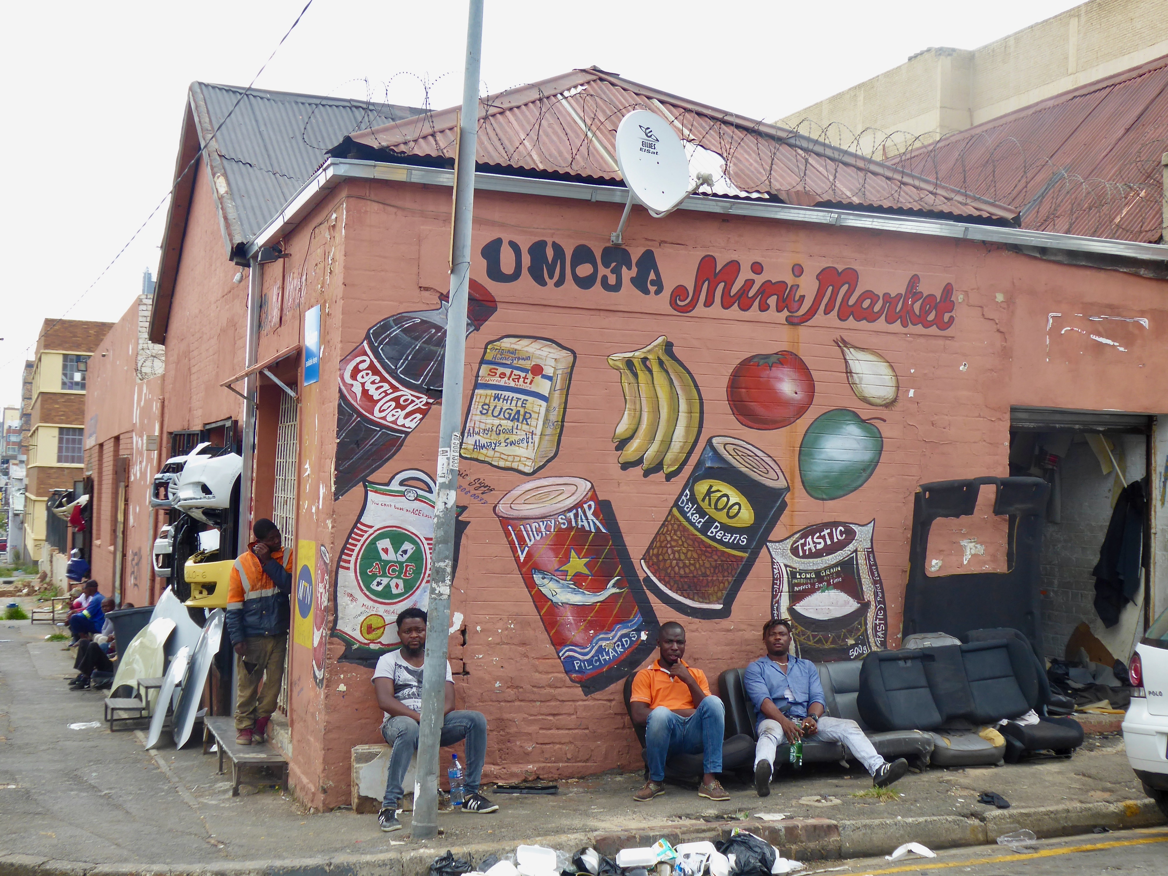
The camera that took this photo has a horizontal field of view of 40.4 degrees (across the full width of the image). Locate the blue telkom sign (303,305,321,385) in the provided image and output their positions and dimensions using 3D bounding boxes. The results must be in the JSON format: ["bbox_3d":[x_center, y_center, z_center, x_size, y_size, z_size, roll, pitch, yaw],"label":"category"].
[{"bbox_3d":[-1.793,-0.602,10.386,0.031,0.515,0.556,2,-3,-20],"label":"blue telkom sign"}]

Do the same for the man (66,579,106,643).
[{"bbox_3d":[-8.255,2.906,26.300,0.750,1.080,0.500,3,-3,-26],"label":"man"}]

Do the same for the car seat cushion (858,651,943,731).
[{"bbox_3d":[2.029,1.625,10.174,0.505,0.536,0.175,-5,-19,-13],"label":"car seat cushion"}]

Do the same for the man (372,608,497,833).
[{"bbox_3d":[-0.856,1.599,9.153,0.721,1.184,0.783,2,-3,-8],"label":"man"}]

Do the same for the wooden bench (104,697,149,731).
[{"bbox_3d":[-4.158,2.521,14.459,0.340,0.206,0.824,2,-3,-20],"label":"wooden bench"}]

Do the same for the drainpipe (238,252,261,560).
[{"bbox_3d":[-2.715,0.535,12.689,0.093,3.966,0.103,2,-3,-20],"label":"drainpipe"}]

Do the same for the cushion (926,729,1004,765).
[{"bbox_3d":[2.381,1.951,10.105,0.484,0.175,0.494,-1,3,-4],"label":"cushion"}]

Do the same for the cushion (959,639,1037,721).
[{"bbox_3d":[2.730,1.608,10.485,0.484,0.536,0.175,-5,-19,-13],"label":"cushion"}]

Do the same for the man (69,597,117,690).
[{"bbox_3d":[-5.769,2.458,18.900,0.820,1.060,0.520,3,-3,-31],"label":"man"}]

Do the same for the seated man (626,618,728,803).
[{"bbox_3d":[0.561,1.622,9.489,0.567,1.004,0.855,2,-3,-7],"label":"seated man"}]

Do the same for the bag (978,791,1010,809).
[{"bbox_3d":[2.251,1.987,8.744,0.185,0.077,0.154,2,-3,-5],"label":"bag"}]

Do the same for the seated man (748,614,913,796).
[{"bbox_3d":[1.416,1.627,9.695,0.855,0.968,1.009,2,-3,-4],"label":"seated man"}]

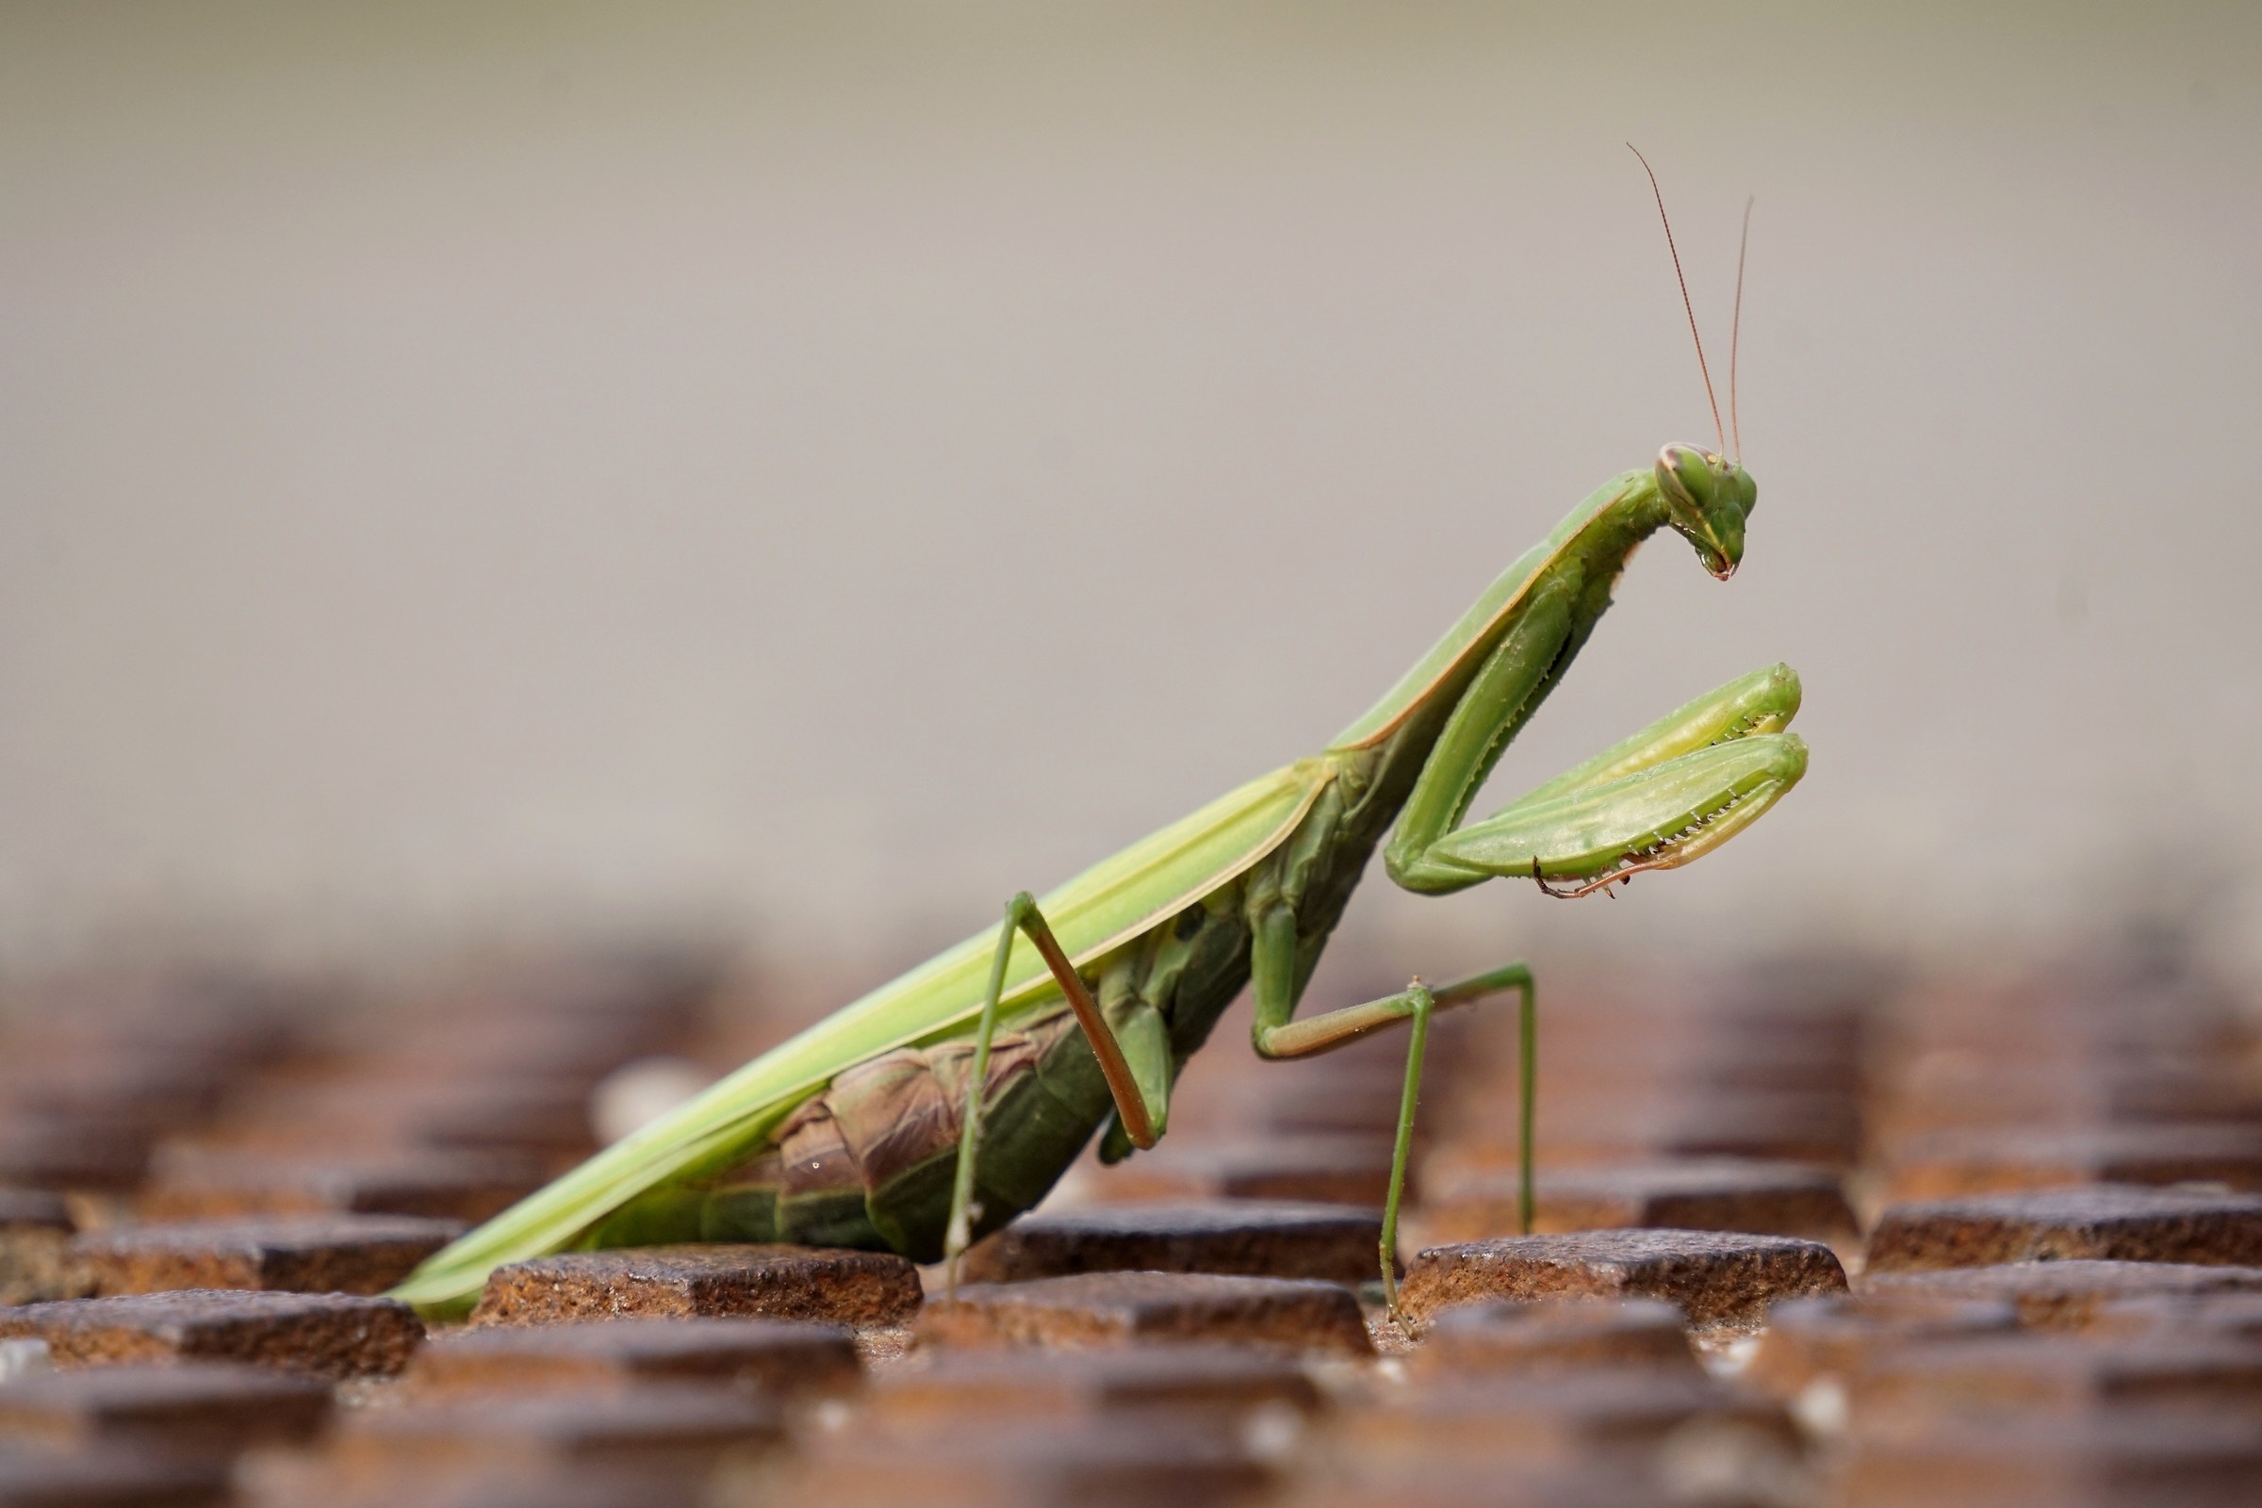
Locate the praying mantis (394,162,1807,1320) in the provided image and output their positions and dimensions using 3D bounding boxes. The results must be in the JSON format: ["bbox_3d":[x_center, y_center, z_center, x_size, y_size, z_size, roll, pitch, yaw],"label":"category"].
[{"bbox_3d":[-0.001,-0.001,0.920,0.067,0.053,0.029,1,6,11],"label":"praying mantis"}]

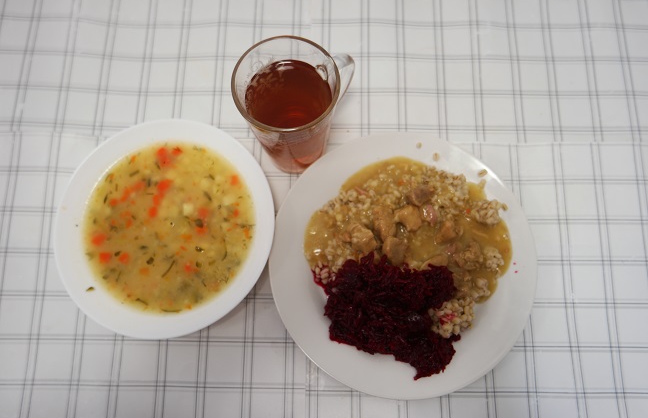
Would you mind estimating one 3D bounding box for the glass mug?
[{"bbox_3d":[-0.019,-0.084,0.387,0.100,0.134,0.080,-30,79,-6],"label":"glass mug"}]

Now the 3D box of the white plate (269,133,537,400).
[{"bbox_3d":[0.073,0.047,0.413,0.248,0.025,0.248,0,78,1],"label":"white plate"}]

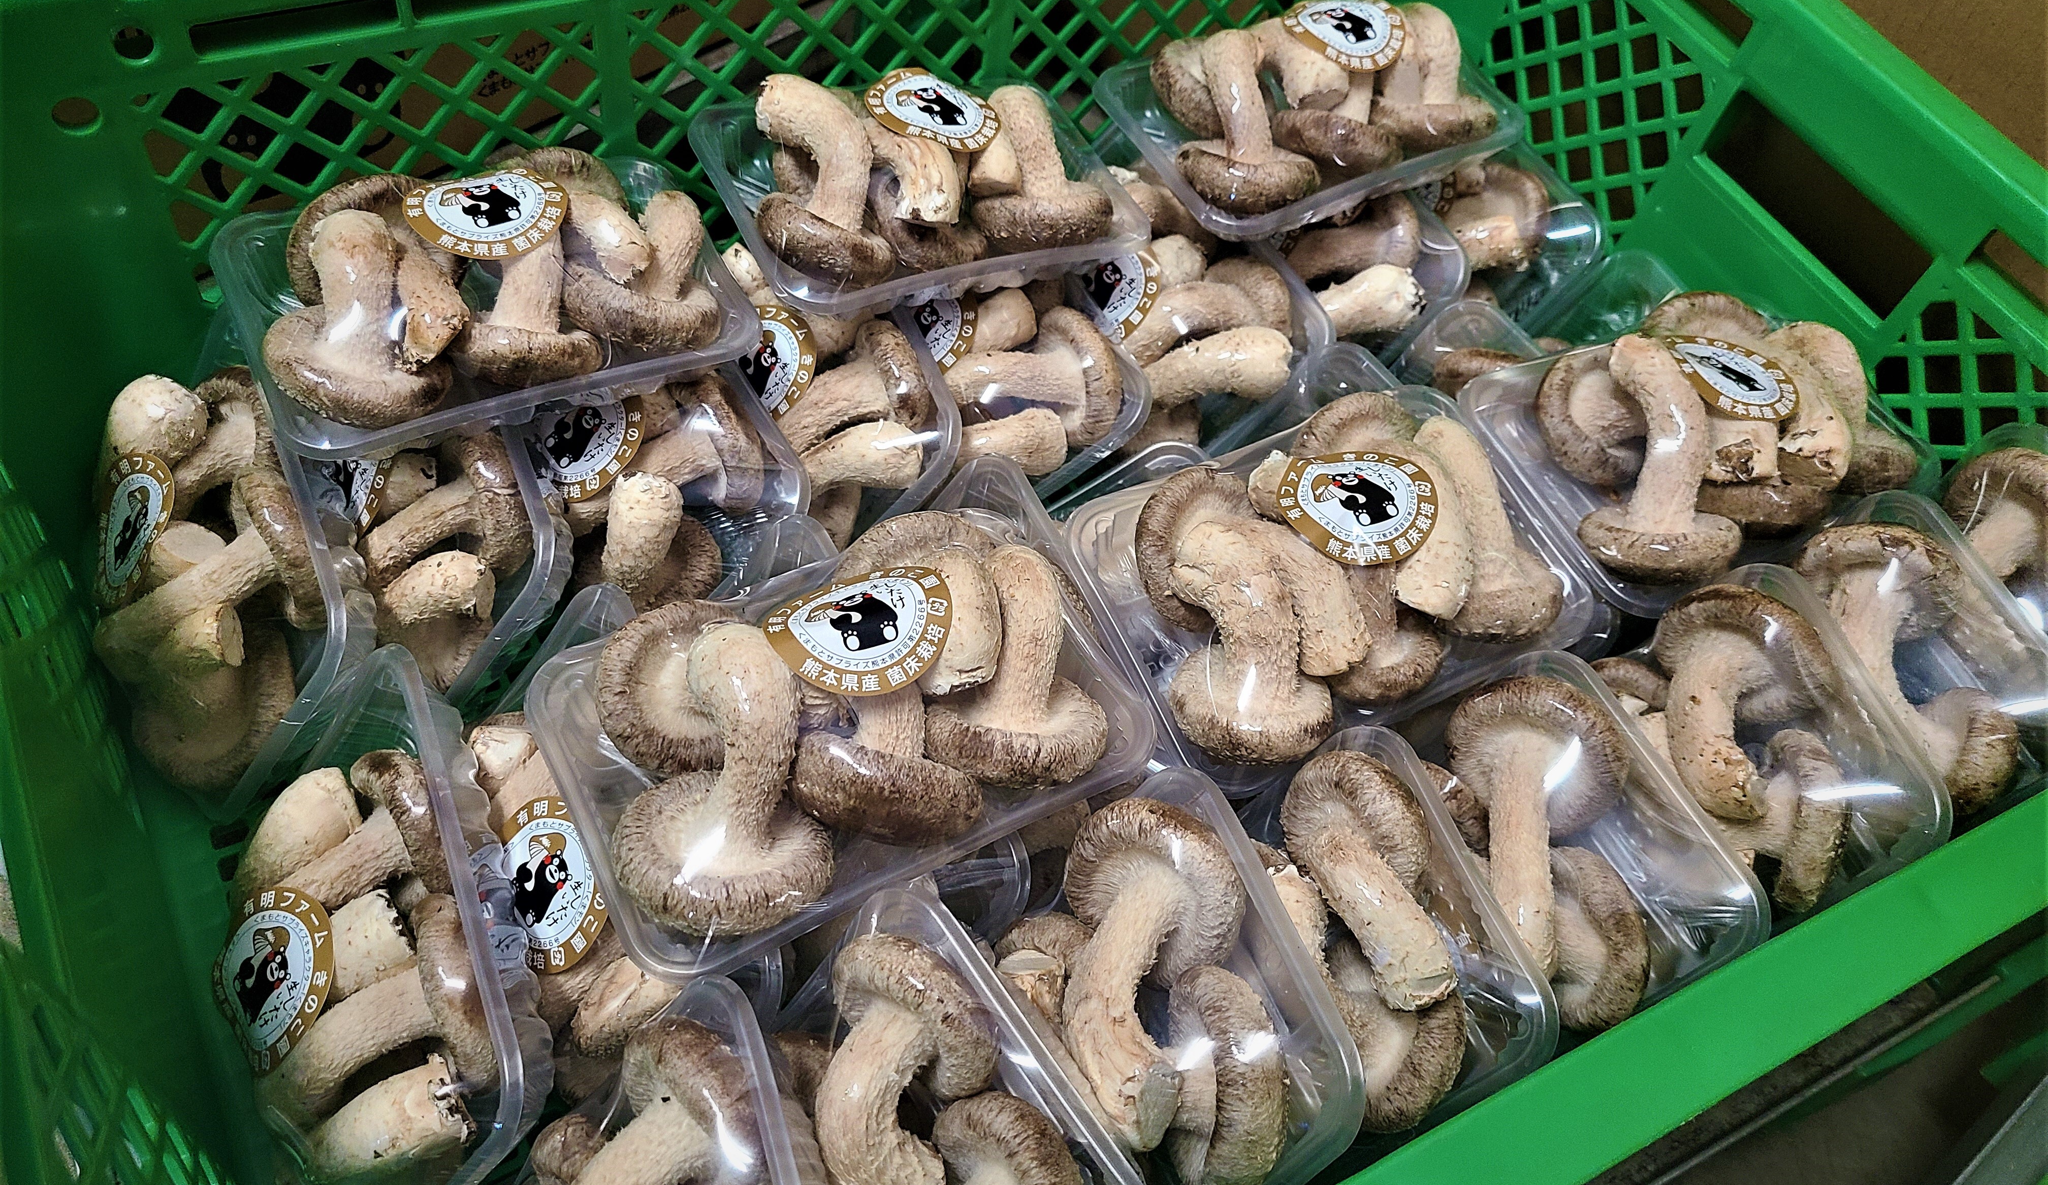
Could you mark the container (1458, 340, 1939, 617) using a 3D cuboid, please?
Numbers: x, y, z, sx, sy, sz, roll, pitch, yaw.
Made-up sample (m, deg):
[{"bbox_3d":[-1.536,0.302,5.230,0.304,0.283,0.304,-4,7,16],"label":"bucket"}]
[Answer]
[{"bbox_3d":[0.189,-0.040,0.428,0.126,0.054,0.084,-18,61,-21],"label":"container"}]

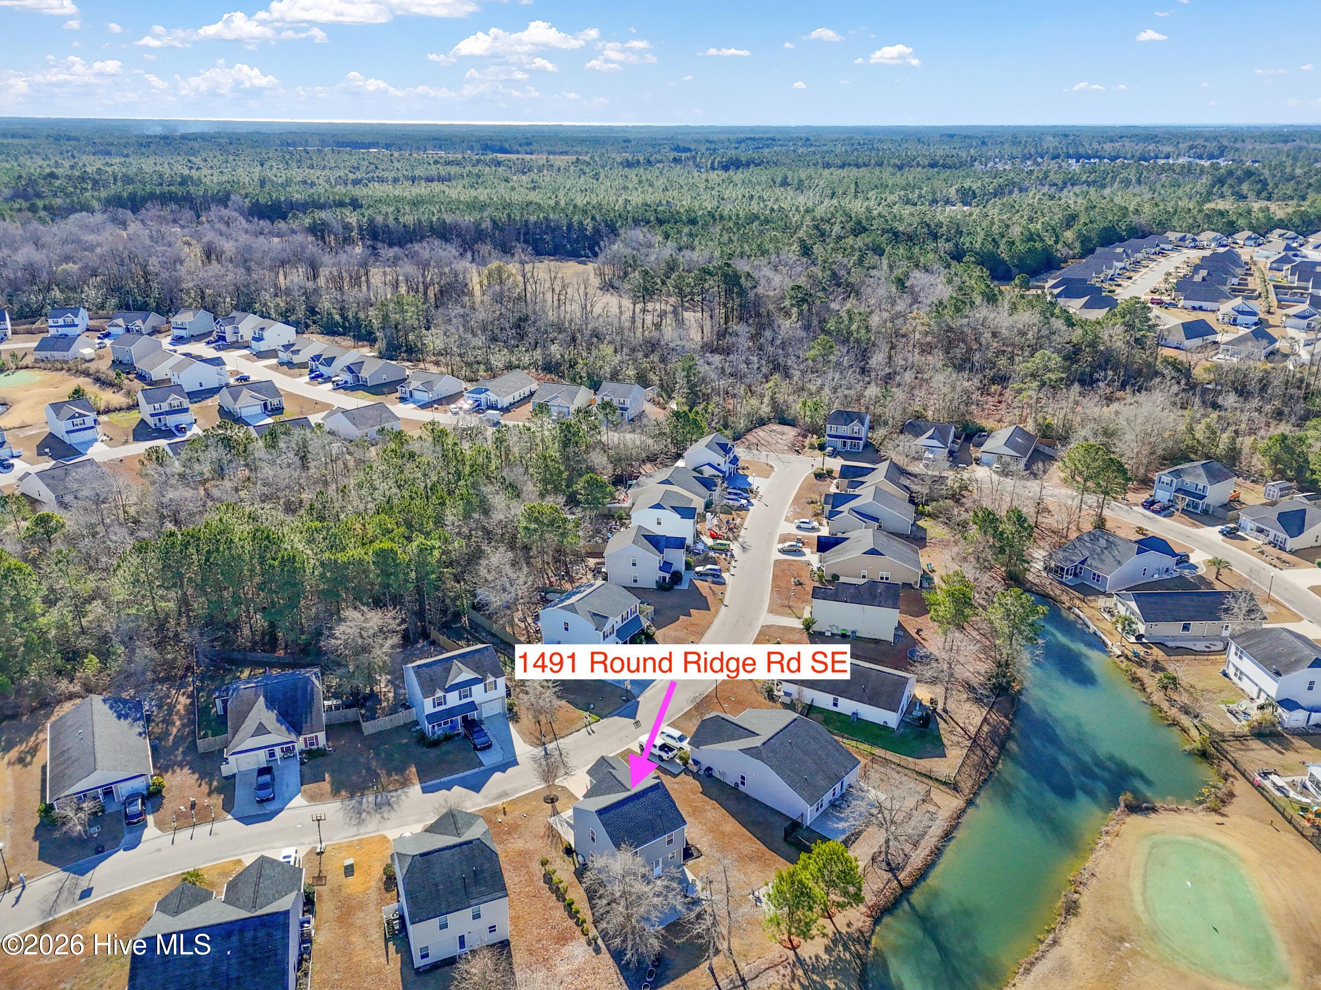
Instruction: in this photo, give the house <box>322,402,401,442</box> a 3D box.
[{"bbox_3d":[-74.510,-18.930,228.520,14.860,5.800,12.370,18,28,36],"label":"house"}]

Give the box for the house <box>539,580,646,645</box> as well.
[{"bbox_3d":[-9.490,18.050,134.140,12.400,7.800,10.250,13,26,29],"label":"house"}]

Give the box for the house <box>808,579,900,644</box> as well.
[{"bbox_3d":[30.390,16.520,141.610,12.770,7.800,8.870,6,23,13],"label":"house"}]

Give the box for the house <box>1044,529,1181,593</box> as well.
[{"bbox_3d":[80.331,10.766,163.432,21.517,6.119,11.351,-11,25,-25],"label":"house"}]

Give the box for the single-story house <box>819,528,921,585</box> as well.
[{"bbox_3d":[35.650,10.170,157.230,17.330,5.770,10.170,5,23,10],"label":"single-story house"}]

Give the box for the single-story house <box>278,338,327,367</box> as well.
[{"bbox_3d":[-113.110,-47.100,293.870,10.000,5.550,16.000,16,27,33],"label":"single-story house"}]

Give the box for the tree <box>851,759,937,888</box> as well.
[{"bbox_3d":[23.825,33.941,94.815,9.000,11.300,9.000,0,22,0],"label":"tree"}]

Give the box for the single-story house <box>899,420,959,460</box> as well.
[{"bbox_3d":[65.093,-14.646,224.111,11.800,6.000,15.300,8,23,17],"label":"single-story house"}]

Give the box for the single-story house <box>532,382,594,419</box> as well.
[{"bbox_3d":[-26.981,-27.356,253.999,12.500,5.800,15.100,10,24,22],"label":"single-story house"}]

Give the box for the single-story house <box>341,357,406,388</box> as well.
[{"bbox_3d":[-86.805,-38.023,276.281,12.874,6.147,15.294,18,28,36],"label":"single-story house"}]

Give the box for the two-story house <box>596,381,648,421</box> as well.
[{"bbox_3d":[-10.539,-25.497,242.761,9.200,8.400,10.600,8,24,19],"label":"two-story house"}]

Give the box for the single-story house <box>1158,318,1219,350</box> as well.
[{"bbox_3d":[186.196,-57.358,324.579,20.300,6.800,12.300,-14,26,-31],"label":"single-story house"}]

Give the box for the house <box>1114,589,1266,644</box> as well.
[{"bbox_3d":[81.870,16.970,141.860,18.980,5.530,9.360,-1,22,-3],"label":"house"}]

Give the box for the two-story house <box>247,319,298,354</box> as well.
[{"bbox_3d":[-131.680,-54.650,311.180,8.680,8.100,12.690,19,29,38],"label":"two-story house"}]

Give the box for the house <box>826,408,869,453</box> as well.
[{"bbox_3d":[44.580,-15.980,217.780,8.620,8.070,10.960,8,23,17],"label":"house"}]

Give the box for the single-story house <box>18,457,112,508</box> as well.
[{"bbox_3d":[-124.785,-3.501,191.886,16.553,5.808,12.003,14,26,30],"label":"single-story house"}]

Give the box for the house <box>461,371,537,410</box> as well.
[{"bbox_3d":[-43.900,-29.800,253.010,12.360,5.610,18.320,9,24,19],"label":"house"}]

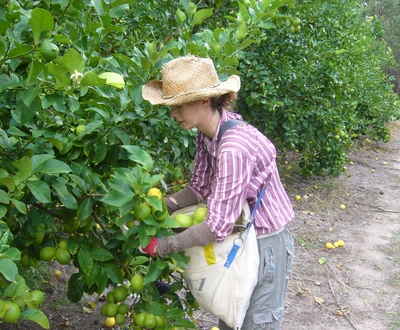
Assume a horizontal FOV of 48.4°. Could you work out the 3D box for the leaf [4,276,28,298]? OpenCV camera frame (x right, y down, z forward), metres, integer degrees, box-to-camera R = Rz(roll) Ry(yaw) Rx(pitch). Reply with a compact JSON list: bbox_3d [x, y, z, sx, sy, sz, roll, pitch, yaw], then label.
[{"bbox_3d":[-0.569,0.380,1.380,0.072,0.066,0.035,-4,11,-23],"label":"leaf"}]

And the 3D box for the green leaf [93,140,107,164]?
[{"bbox_3d":[-0.387,-0.046,1.720,0.047,0.095,0.022,15,-17,-8],"label":"green leaf"}]

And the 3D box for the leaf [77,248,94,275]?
[{"bbox_3d":[-0.415,0.353,1.620,0.052,0.098,0.022,-20,-22,-22],"label":"leaf"}]

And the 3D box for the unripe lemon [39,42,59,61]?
[{"bbox_3d":[-0.489,-0.369,1.450,0.060,0.061,0.060,0,9,0],"label":"unripe lemon"}]

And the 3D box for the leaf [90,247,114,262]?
[{"bbox_3d":[-0.359,0.328,1.630,0.093,0.050,0.022,12,-33,-4],"label":"leaf"}]

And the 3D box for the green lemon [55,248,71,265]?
[{"bbox_3d":[-0.507,0.340,1.650,0.058,0.065,0.058,0,10,0],"label":"green lemon"}]

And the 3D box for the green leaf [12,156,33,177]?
[{"bbox_3d":[-0.551,0.008,1.380,0.062,0.066,0.030,-4,11,-22],"label":"green leaf"}]

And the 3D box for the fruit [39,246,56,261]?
[{"bbox_3d":[-0.657,0.382,1.920,0.067,0.059,0.059,0,10,0],"label":"fruit"}]

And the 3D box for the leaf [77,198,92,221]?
[{"bbox_3d":[-0.423,0.163,1.630,0.048,0.092,0.022,24,-24,-4],"label":"leaf"}]

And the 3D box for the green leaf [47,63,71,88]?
[{"bbox_3d":[-0.452,-0.284,1.420,0.075,0.080,0.035,-3,10,-17],"label":"green leaf"}]

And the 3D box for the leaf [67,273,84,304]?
[{"bbox_3d":[-0.463,0.459,1.660,0.060,0.112,0.022,6,-24,-13],"label":"leaf"}]

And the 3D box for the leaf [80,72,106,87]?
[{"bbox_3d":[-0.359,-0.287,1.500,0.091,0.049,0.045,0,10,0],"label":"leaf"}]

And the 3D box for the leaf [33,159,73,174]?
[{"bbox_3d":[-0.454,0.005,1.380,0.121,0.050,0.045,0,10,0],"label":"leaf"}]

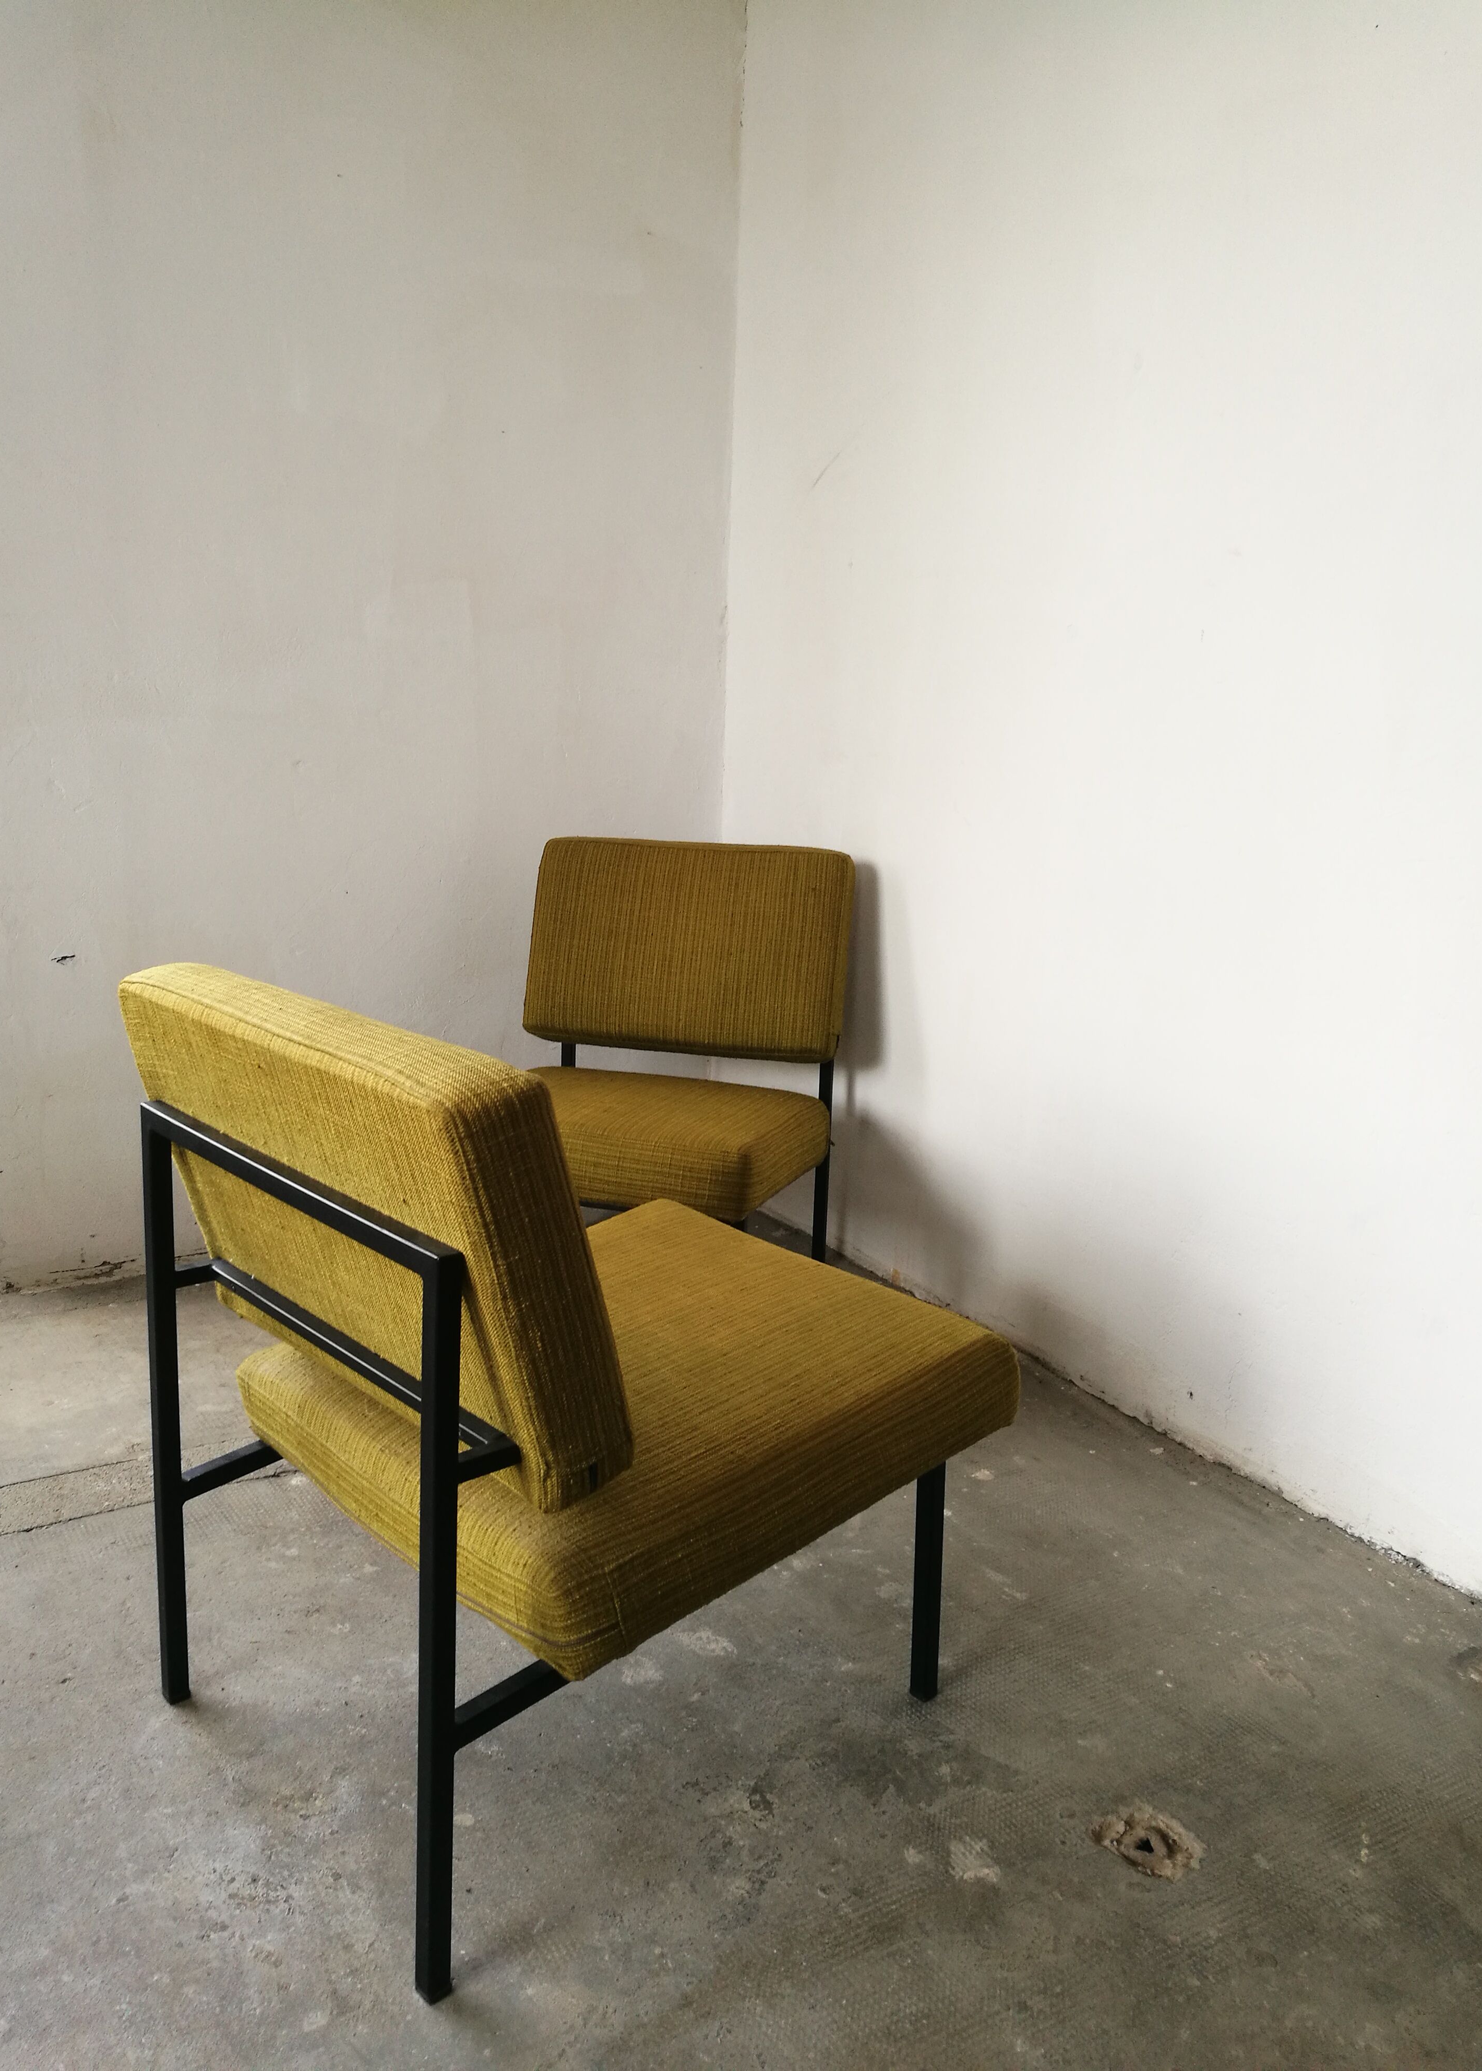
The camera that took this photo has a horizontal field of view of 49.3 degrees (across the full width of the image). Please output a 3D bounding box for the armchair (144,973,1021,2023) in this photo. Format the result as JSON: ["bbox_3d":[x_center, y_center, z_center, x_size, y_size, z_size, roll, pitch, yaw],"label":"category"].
[{"bbox_3d":[-0.159,0.326,1.648,0.694,0.765,0.566,-9,17,-42],"label":"armchair"}]

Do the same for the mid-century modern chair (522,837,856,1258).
[{"bbox_3d":[-0.171,0.101,2.659,0.566,0.765,0.694,6,13,14],"label":"mid-century modern chair"}]

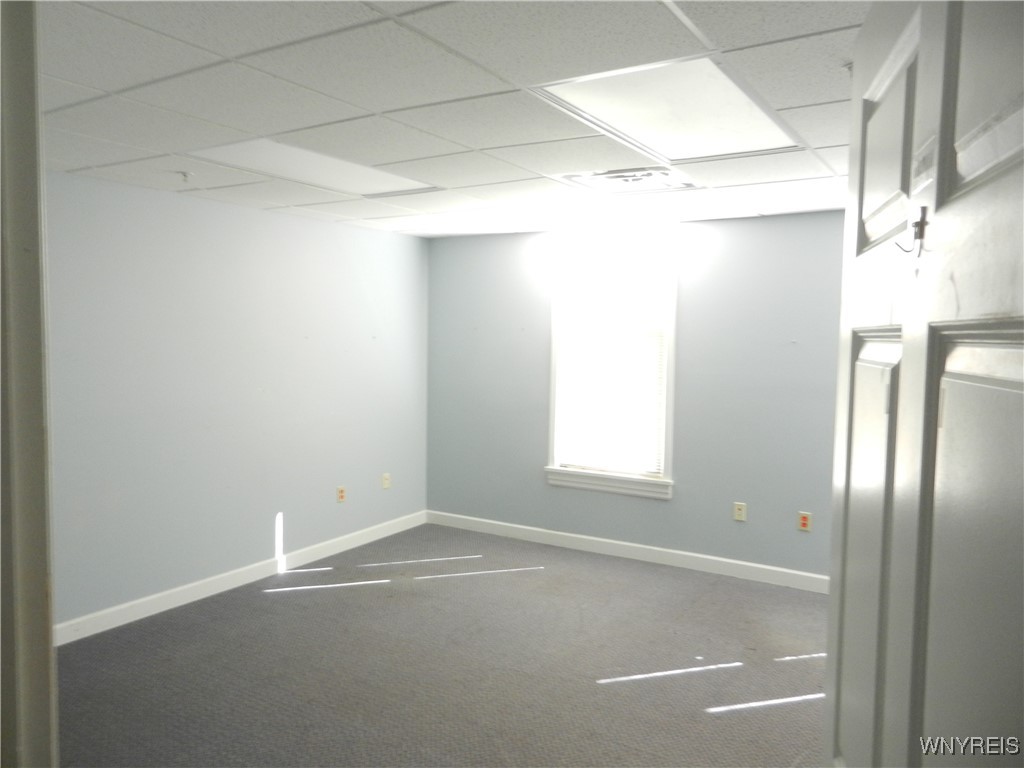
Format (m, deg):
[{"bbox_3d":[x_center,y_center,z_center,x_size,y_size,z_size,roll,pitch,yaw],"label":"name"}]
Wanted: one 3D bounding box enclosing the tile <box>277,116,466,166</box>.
[{"bbox_3d":[-0.572,-0.994,3.039,0.605,0.022,0.605,3,5,32],"label":"tile"}]

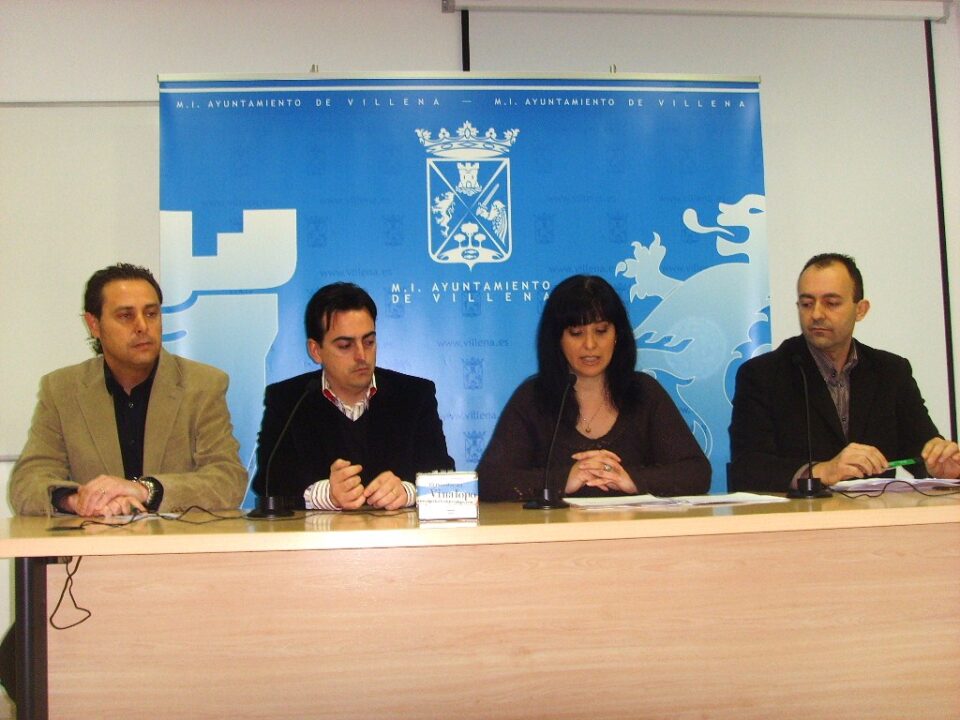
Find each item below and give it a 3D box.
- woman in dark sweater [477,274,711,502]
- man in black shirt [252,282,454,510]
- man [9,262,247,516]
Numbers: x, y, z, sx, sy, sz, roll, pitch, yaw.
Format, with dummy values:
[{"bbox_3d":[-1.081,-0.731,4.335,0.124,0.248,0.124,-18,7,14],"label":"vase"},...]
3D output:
[{"bbox_3d":[0.270,0.421,2.500,0.550,1.280,0.740,-2,-4,-1],"label":"woman in dark sweater"},{"bbox_3d":[-0.279,0.428,2.450,0.530,1.290,0.760,-1,-4,-8],"label":"man in black shirt"},{"bbox_3d":[-0.782,0.415,2.430,0.580,1.340,0.760,-1,-4,-11],"label":"man"}]

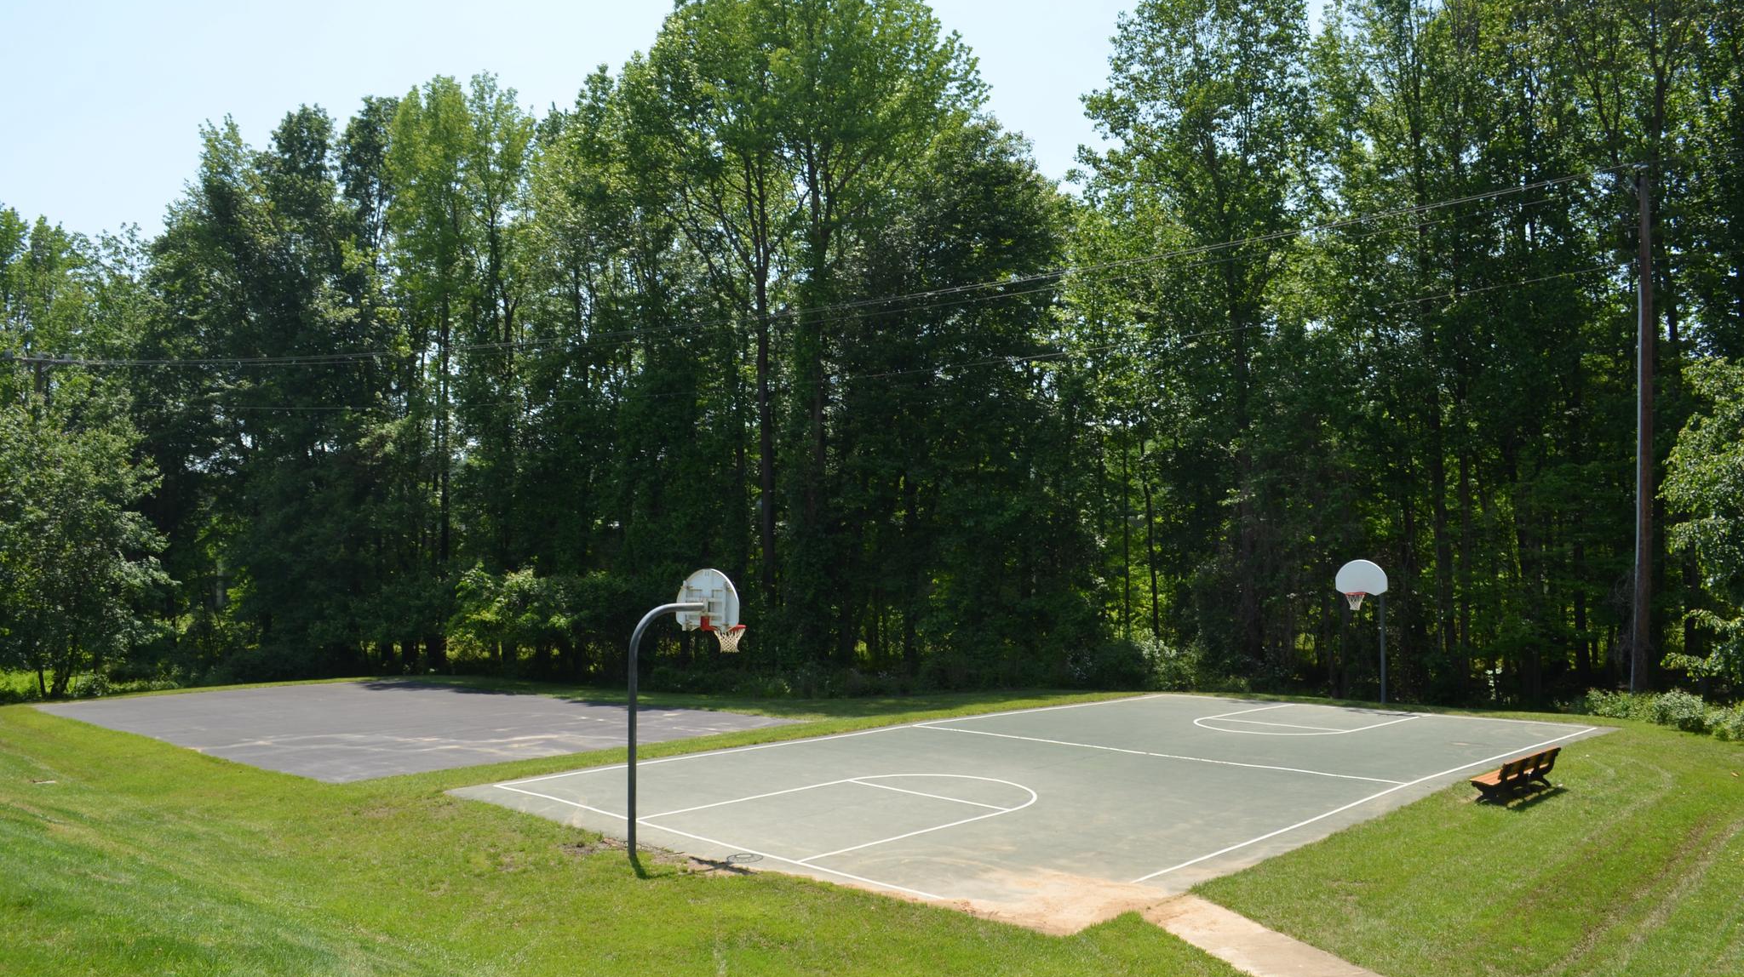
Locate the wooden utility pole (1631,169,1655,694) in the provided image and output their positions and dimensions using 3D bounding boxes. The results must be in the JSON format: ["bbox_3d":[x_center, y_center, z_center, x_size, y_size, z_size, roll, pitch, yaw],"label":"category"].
[{"bbox_3d":[20.751,-1.425,35.130,0.400,14.673,0.400,2,-3,0],"label":"wooden utility pole"}]

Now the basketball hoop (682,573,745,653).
[{"bbox_3d":[-2.204,1.813,19.235,1.410,1.230,0.770,-3,-4,44],"label":"basketball hoop"}]

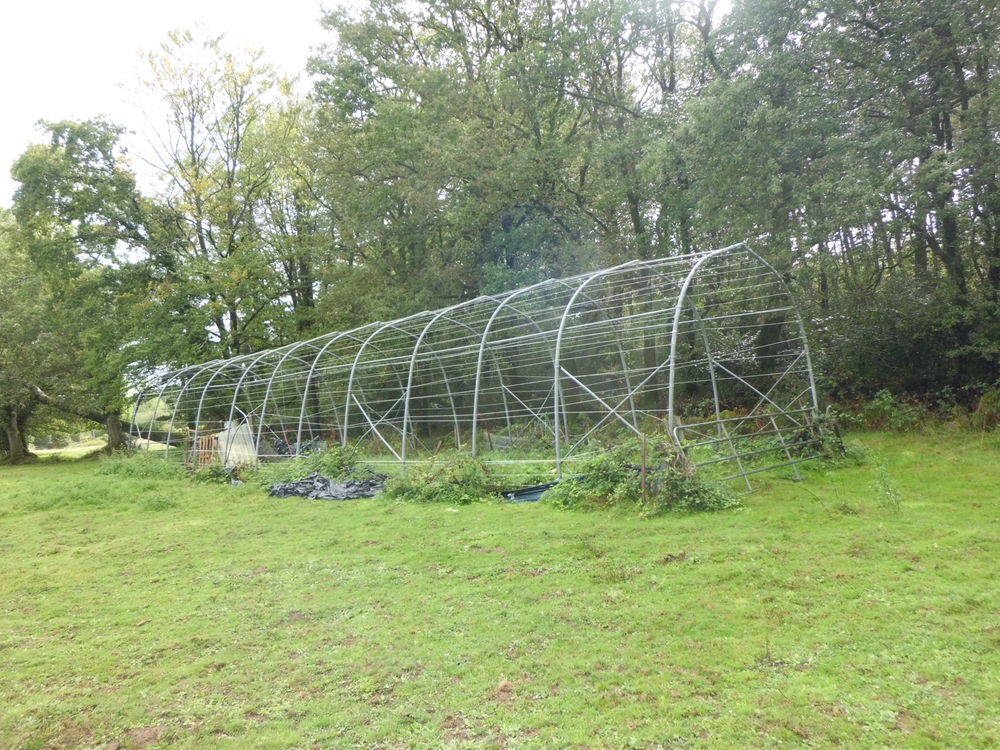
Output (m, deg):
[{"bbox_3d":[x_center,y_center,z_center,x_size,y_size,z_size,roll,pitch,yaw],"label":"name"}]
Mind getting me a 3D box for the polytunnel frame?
[{"bbox_3d":[-3.511,0.494,19.196,4.800,3.520,21.480,0,-4,-44],"label":"polytunnel frame"}]

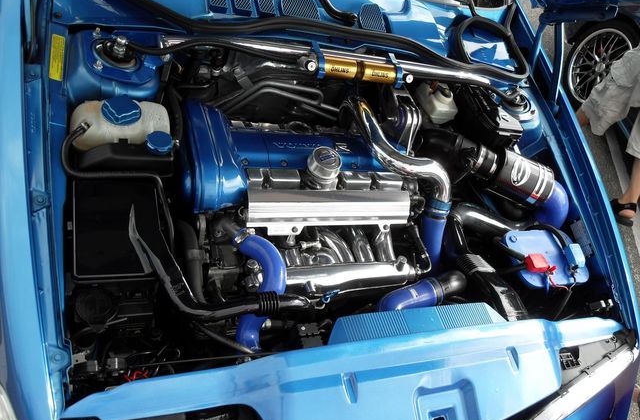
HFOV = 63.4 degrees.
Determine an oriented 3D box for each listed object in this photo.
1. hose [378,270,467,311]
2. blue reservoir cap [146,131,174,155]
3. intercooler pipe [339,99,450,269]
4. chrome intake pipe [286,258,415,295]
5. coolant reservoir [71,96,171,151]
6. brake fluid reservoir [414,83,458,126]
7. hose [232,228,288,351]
[{"bbox_3d":[0.265,0.211,1.356,0.260,0.080,0.080,-11,67,-29],"label":"hose"},{"bbox_3d":[-0.352,-0.147,1.141,0.060,0.035,0.060,-1,62,-24],"label":"blue reservoir cap"},{"bbox_3d":[0.216,-0.086,1.385,0.270,0.250,0.450,-1,62,-24],"label":"intercooler pipe"},{"bbox_3d":[0.082,0.158,1.299,0.360,0.075,0.085,-1,62,-24],"label":"chrome intake pipe"},{"bbox_3d":[-0.437,-0.154,1.133,0.215,0.160,0.140,-1,62,-24],"label":"coolant reservoir"},{"bbox_3d":[0.333,-0.303,1.521,0.110,0.100,0.095,-1,62,-24],"label":"brake fluid reservoir"},{"bbox_3d":[-0.131,0.182,1.152,0.130,0.130,0.270,-1,62,-24],"label":"hose"}]

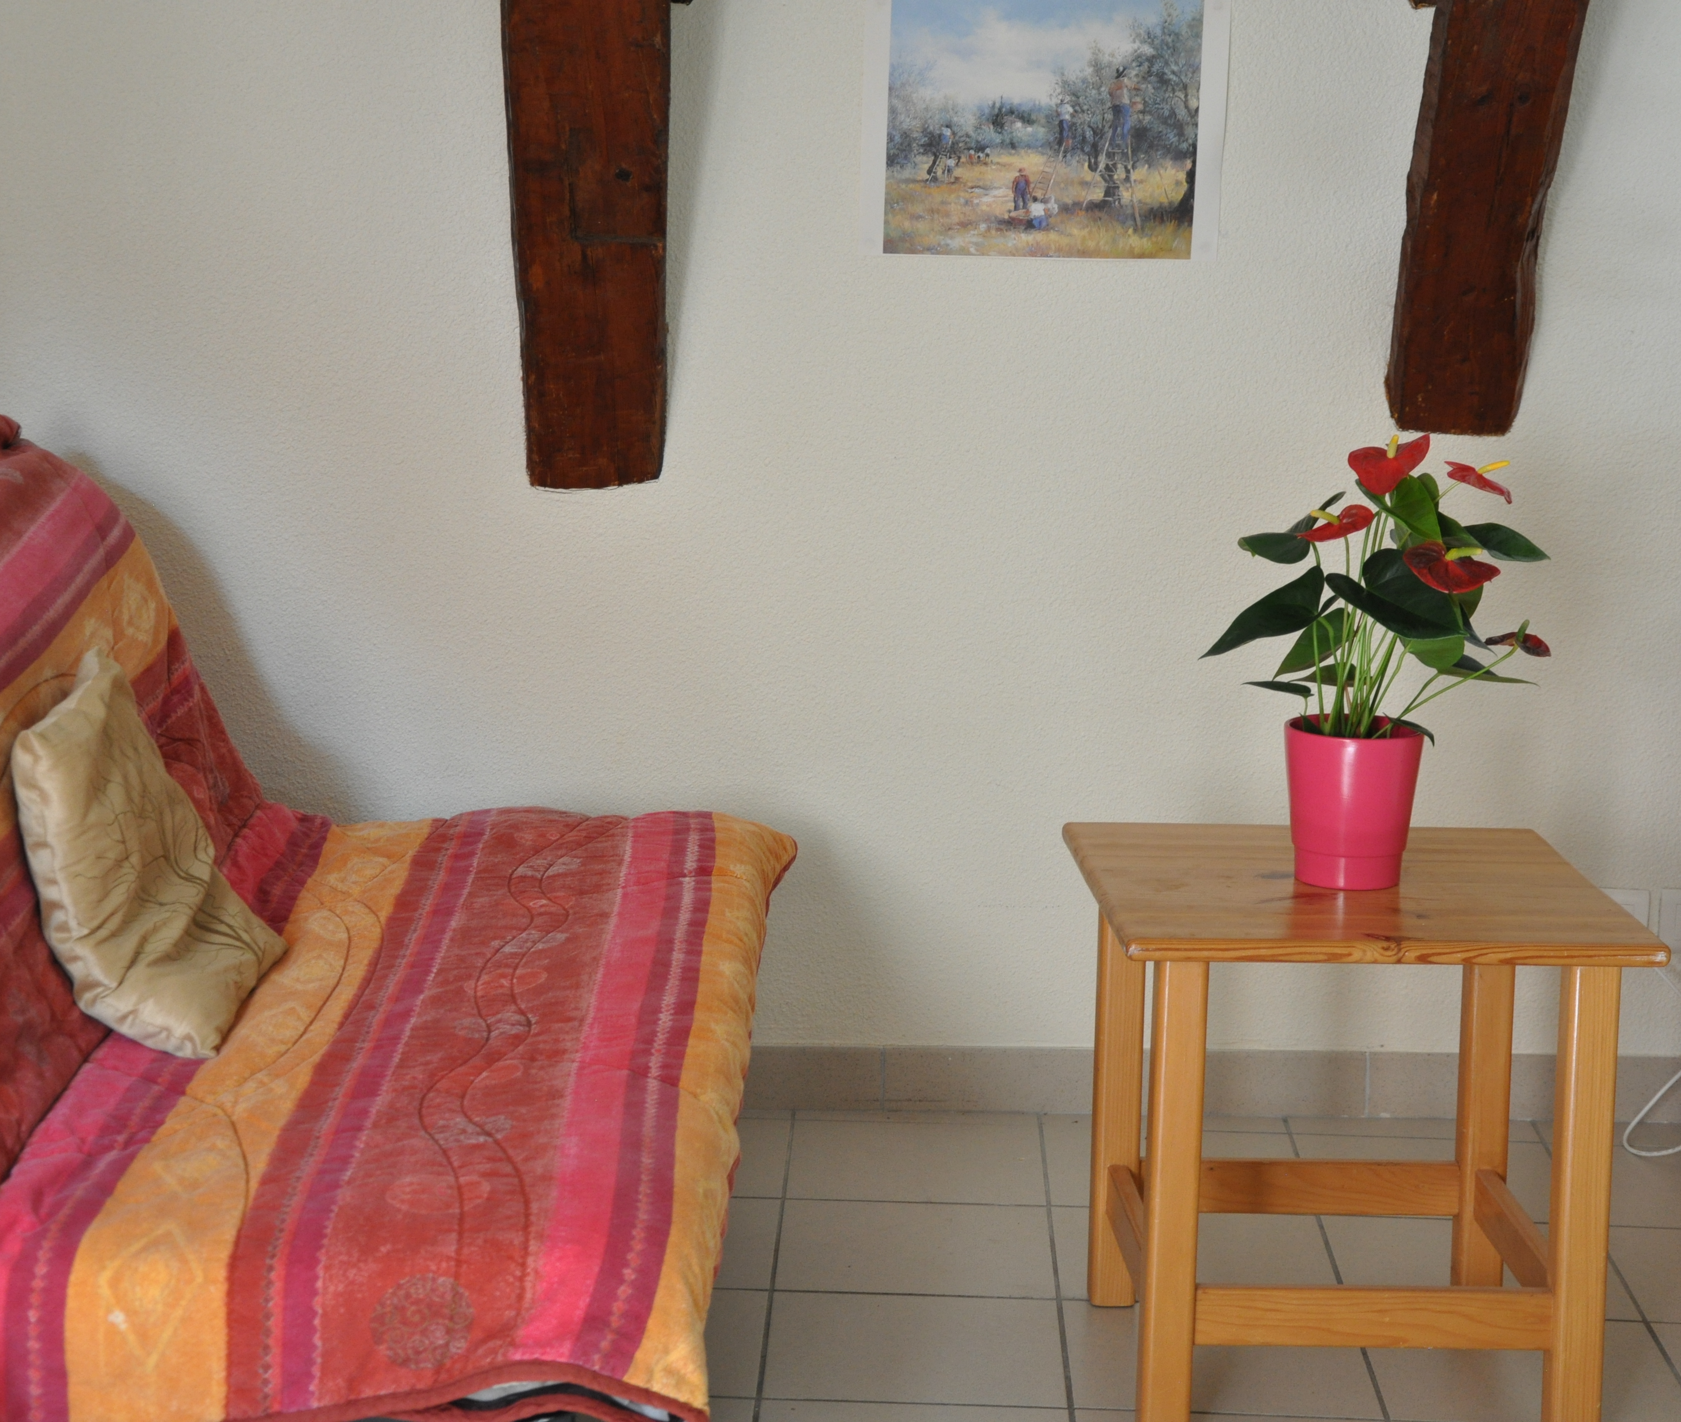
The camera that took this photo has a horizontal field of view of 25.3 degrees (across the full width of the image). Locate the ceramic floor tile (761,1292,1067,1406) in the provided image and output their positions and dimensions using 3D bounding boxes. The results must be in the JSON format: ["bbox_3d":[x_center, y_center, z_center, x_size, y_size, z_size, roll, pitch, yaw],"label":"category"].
[{"bbox_3d":[0.076,0.648,3.777,0.299,0.010,0.299,2,11,1],"label":"ceramic floor tile"}]

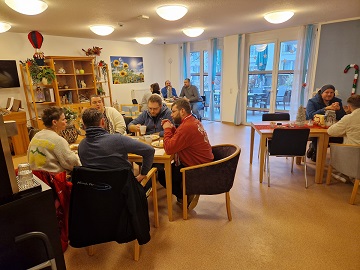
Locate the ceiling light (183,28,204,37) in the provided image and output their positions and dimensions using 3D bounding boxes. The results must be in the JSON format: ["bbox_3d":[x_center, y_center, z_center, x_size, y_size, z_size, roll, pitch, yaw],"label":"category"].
[{"bbox_3d":[0.309,-2.269,5.324,0.480,0.160,0.480,-2,14,0],"label":"ceiling light"}]

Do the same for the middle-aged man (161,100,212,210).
[{"bbox_3d":[0.092,0.226,2.772,0.700,1.290,0.560,2,15,13],"label":"middle-aged man"}]

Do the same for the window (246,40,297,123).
[{"bbox_3d":[2.376,-1.249,6.163,1.430,2.200,0.100,12,20,41],"label":"window"}]

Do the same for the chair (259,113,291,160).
[{"bbox_3d":[1.682,0.068,4.129,0.520,0.850,0.560,0,15,5],"label":"chair"}]

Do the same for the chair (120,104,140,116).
[{"bbox_3d":[-1.172,-0.249,5.543,0.510,0.850,0.550,0,15,6],"label":"chair"}]

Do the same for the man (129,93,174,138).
[{"bbox_3d":[-0.403,0.058,3.493,0.650,1.270,0.750,0,15,6],"label":"man"}]

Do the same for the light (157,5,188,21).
[{"bbox_3d":[-0.113,-1.831,3.659,0.470,0.145,0.470,-2,15,0],"label":"light"}]

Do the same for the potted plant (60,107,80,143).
[{"bbox_3d":[-1.359,-0.116,2.976,0.240,0.440,0.240,-2,14,0],"label":"potted plant"}]

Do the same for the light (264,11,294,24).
[{"bbox_3d":[1.722,-2.021,4.169,0.470,0.145,0.470,12,20,41],"label":"light"}]

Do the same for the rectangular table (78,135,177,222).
[{"bbox_3d":[-0.784,0.469,3.023,1.580,0.745,0.830,1,15,10],"label":"rectangular table"}]

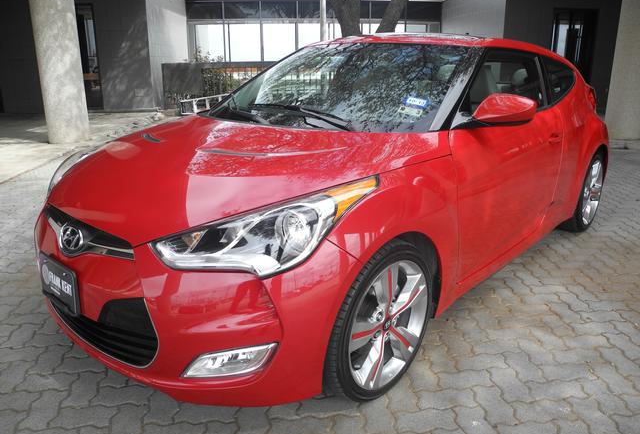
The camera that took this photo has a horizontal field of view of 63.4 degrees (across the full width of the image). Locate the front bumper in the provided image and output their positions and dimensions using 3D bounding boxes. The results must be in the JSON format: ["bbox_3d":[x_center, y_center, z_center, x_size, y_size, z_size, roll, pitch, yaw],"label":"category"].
[{"bbox_3d":[-0.707,0.226,2.052,1.740,0.530,0.640,14,21,39],"label":"front bumper"}]

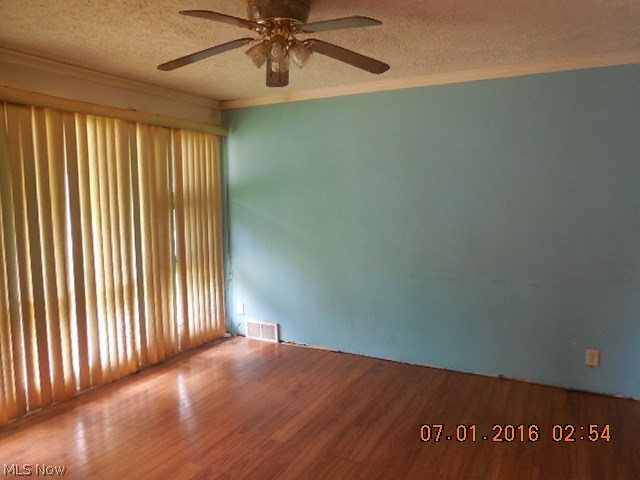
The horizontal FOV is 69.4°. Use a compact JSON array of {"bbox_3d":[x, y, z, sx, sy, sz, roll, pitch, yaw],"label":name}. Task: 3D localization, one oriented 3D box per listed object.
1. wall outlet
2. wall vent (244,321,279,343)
[{"bbox_3d":[1.967,0.850,3.326,0.075,0.117,0.014,3,6,27],"label":"wall outlet"},{"bbox_3d":[-0.591,0.923,4.646,0.370,0.172,0.030,3,6,27],"label":"wall vent"}]

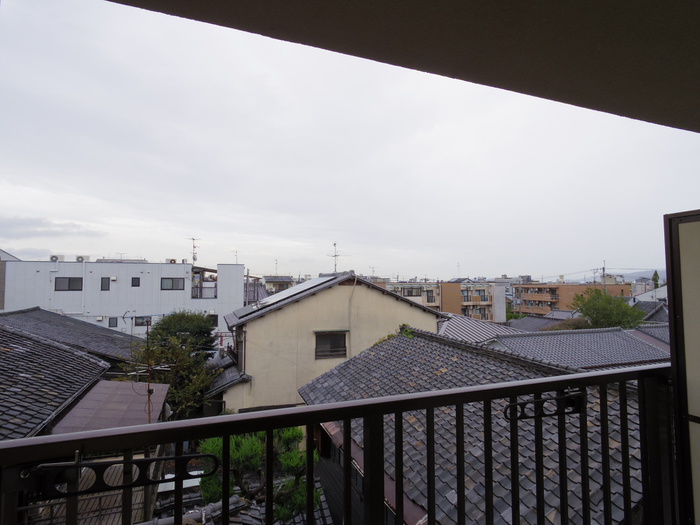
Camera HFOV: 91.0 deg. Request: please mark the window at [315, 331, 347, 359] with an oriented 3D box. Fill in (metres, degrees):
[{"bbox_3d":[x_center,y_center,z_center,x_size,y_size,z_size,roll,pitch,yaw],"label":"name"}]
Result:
[{"bbox_3d":[-0.818,3.701,15.200,1.390,1.200,0.200,1,-3,-20],"label":"window"}]

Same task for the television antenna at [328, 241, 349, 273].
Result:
[{"bbox_3d":[-0.658,-0.228,17.400,1.150,1.500,1.000,1,-3,-20],"label":"television antenna"}]

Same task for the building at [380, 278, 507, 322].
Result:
[{"bbox_3d":[12.545,7.437,54.689,21.954,8.200,9.500,1,-3,-17],"label":"building"}]

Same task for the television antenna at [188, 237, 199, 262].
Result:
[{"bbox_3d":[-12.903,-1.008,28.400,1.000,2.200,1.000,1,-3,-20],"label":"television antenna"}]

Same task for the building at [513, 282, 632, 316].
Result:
[{"bbox_3d":[52.652,9.217,82.092,21.332,8.000,13.093,1,-3,-16],"label":"building"}]

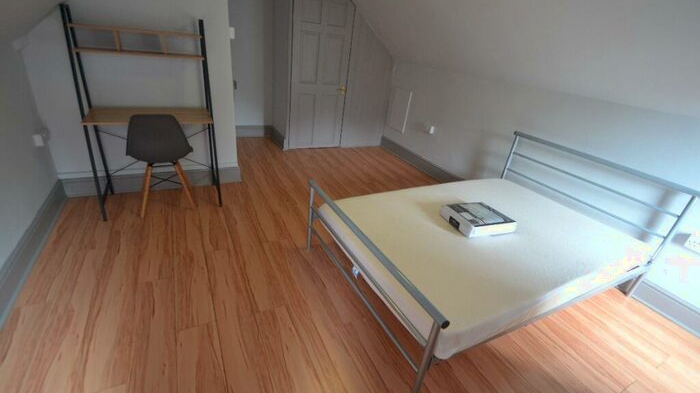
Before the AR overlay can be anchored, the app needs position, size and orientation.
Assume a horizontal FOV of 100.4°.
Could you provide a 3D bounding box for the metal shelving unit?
[{"bbox_3d":[-1.544,-0.607,2.294,0.840,1.445,0.500,-8,30,-28],"label":"metal shelving unit"}]

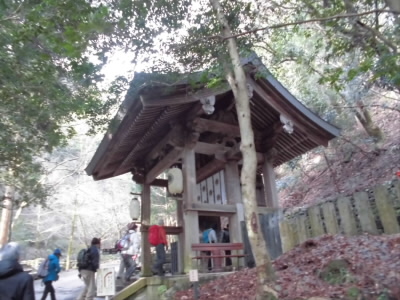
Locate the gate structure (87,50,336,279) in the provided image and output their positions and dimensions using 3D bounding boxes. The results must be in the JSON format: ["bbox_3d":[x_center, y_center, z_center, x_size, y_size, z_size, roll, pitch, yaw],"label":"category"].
[{"bbox_3d":[0.122,1.134,10.772,7.078,5.995,6.903,8,-24,-27],"label":"gate structure"}]

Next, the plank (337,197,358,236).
[{"bbox_3d":[3.218,1.447,6.513,0.120,0.860,0.280,8,-24,-27],"label":"plank"}]

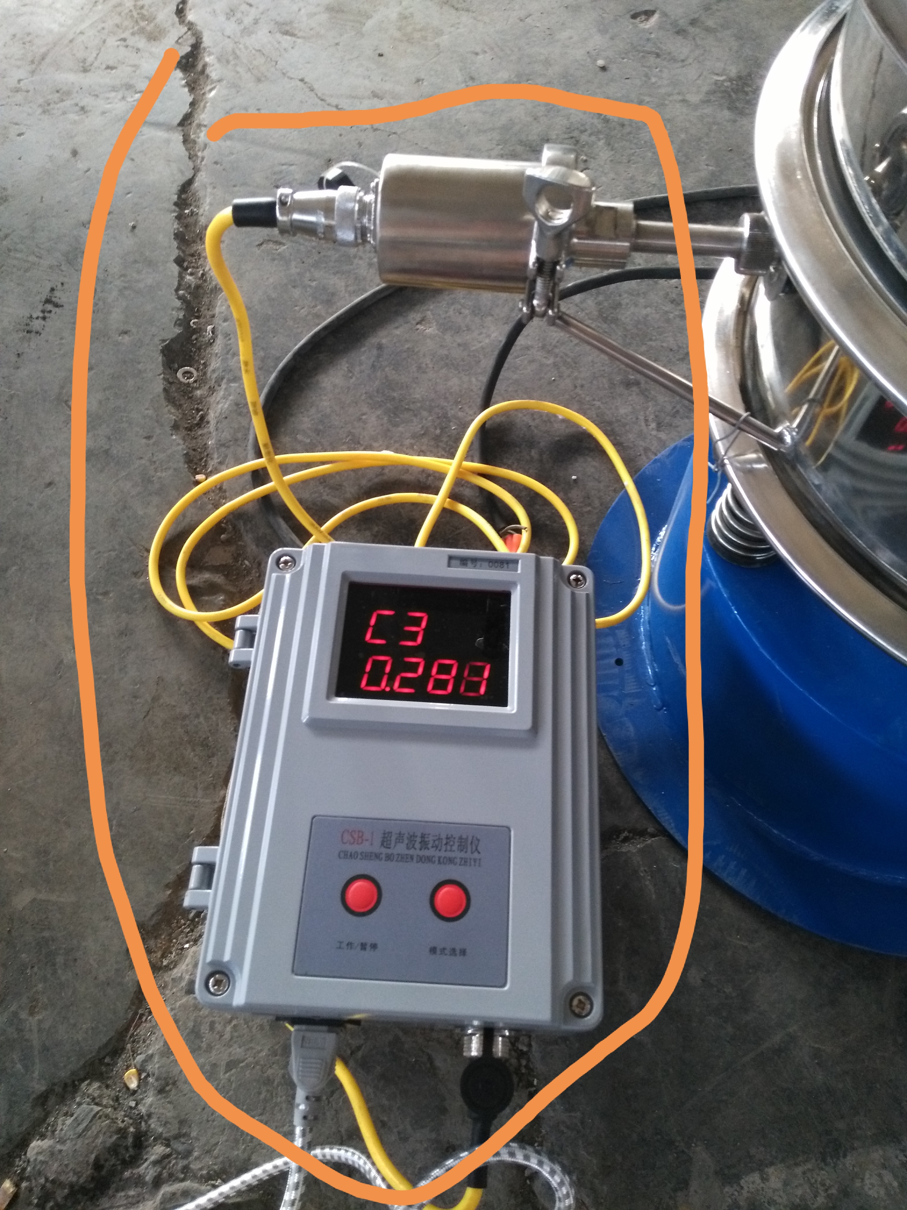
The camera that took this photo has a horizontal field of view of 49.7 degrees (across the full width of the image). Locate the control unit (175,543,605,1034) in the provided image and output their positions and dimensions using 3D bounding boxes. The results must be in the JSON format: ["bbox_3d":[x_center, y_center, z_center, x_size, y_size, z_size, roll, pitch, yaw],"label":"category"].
[{"bbox_3d":[-0.032,0.112,0.622,0.236,0.100,0.289,3,61,0],"label":"control unit"}]

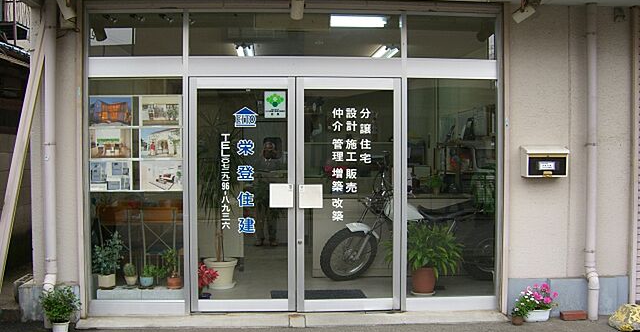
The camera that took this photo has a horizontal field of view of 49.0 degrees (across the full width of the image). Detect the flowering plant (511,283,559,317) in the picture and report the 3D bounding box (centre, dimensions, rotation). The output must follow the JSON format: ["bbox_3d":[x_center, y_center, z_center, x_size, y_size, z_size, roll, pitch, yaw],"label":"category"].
[{"bbox_3d":[1.817,1.136,5.943,0.380,0.290,0.270,0,1,-4],"label":"flowering plant"}]

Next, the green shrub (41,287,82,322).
[{"bbox_3d":[-2.031,1.084,5.500,0.313,0.280,0.300,0,2,-4],"label":"green shrub"}]

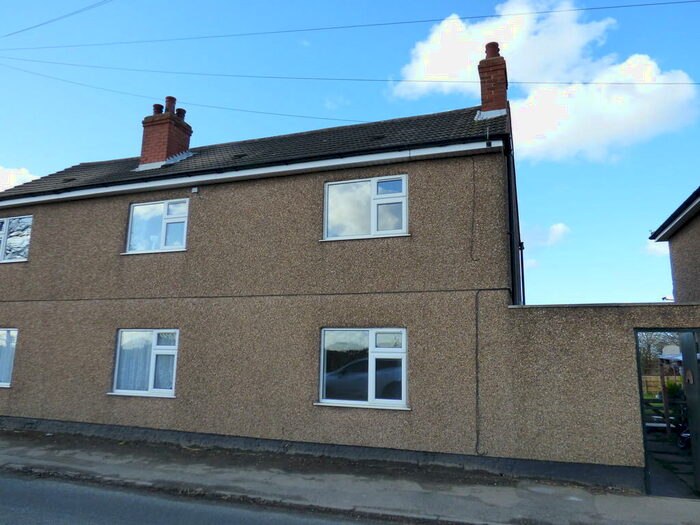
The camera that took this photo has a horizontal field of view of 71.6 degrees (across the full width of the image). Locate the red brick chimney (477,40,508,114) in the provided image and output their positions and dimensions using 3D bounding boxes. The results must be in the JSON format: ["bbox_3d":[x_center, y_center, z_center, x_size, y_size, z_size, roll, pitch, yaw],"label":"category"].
[{"bbox_3d":[2.909,-3.621,9.802,0.510,1.620,0.750,-3,-10,19],"label":"red brick chimney"}]

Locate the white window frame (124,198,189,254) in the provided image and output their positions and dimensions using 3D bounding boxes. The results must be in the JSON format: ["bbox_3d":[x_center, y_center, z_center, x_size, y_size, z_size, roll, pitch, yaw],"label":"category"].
[{"bbox_3d":[-3.742,-0.701,9.483,1.410,1.005,0.100,-3,-10,19],"label":"white window frame"}]

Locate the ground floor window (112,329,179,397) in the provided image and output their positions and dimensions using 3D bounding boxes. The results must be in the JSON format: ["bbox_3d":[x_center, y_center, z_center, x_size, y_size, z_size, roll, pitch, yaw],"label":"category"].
[{"bbox_3d":[-3.806,1.855,9.064,1.432,1.215,0.100,-3,-10,19],"label":"ground floor window"}]

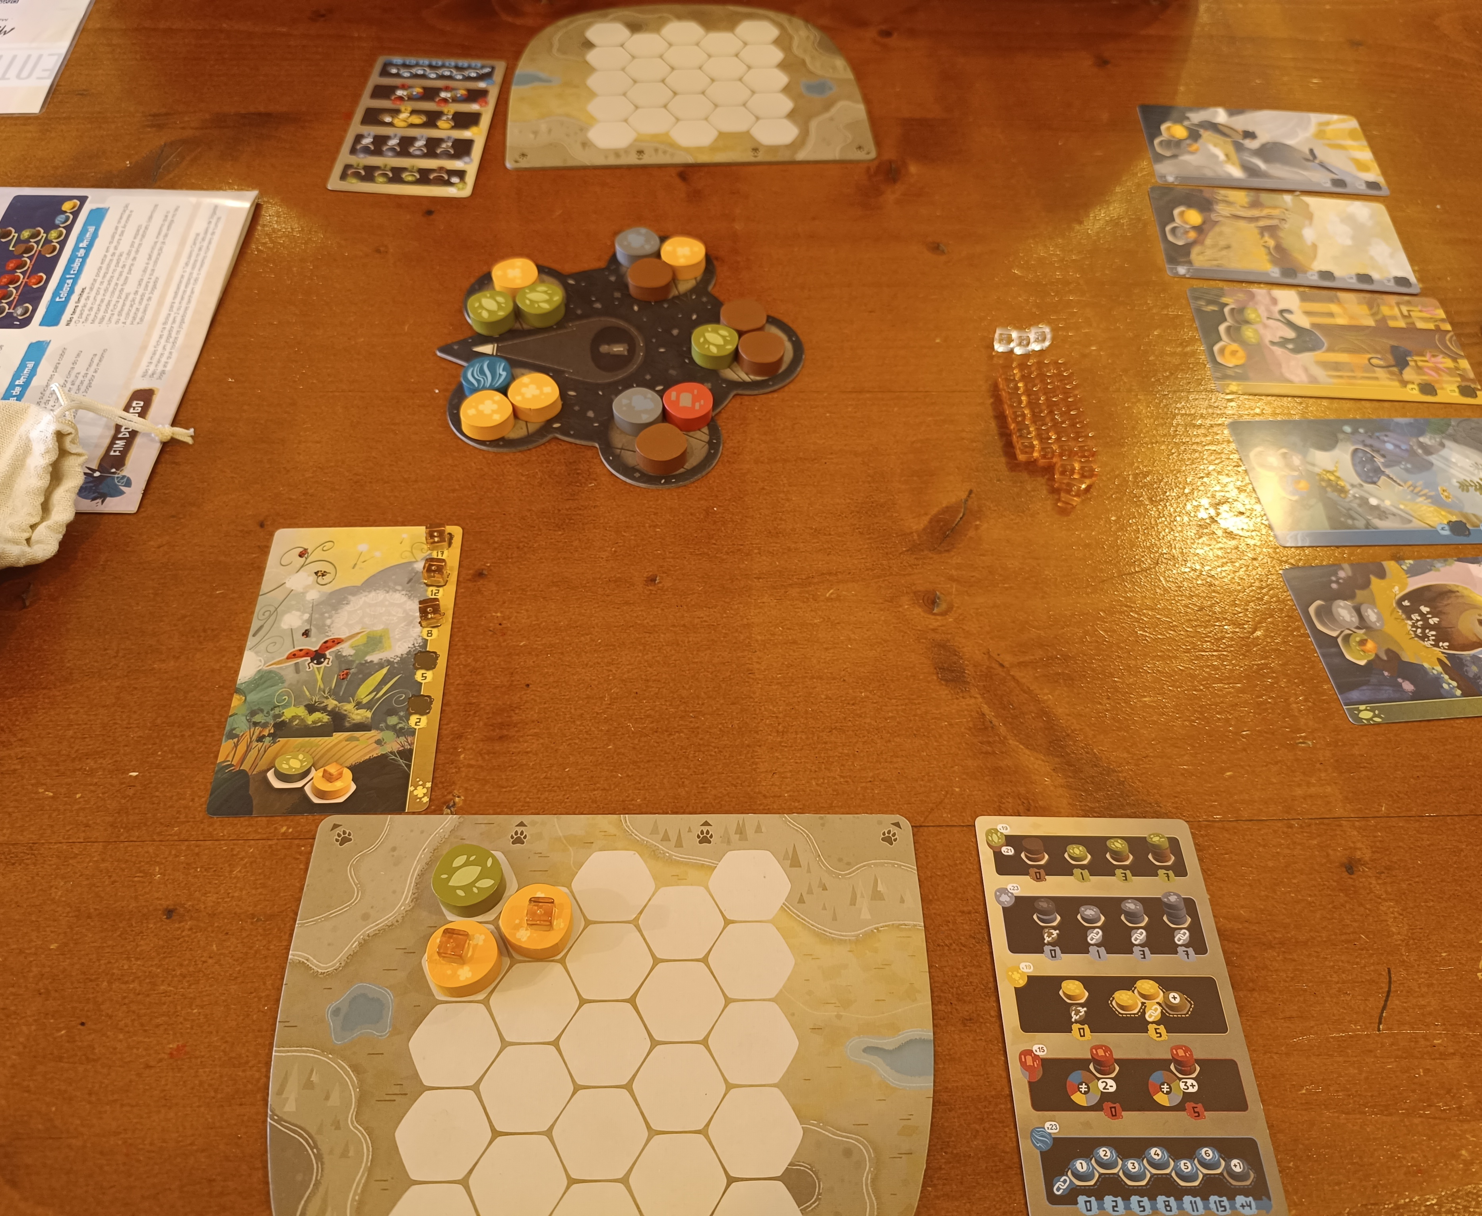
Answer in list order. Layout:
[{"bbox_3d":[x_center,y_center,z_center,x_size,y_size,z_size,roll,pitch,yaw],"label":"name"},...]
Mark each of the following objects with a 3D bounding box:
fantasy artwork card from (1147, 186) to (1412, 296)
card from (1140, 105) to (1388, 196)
[{"bbox_3d":[0.266,-0.182,0.555,0.120,0.001,0.070,4,55,1],"label":"fantasy artwork card"},{"bbox_3d":[0.276,-0.244,0.598,0.120,0.001,0.070,3,55,0],"label":"card"}]

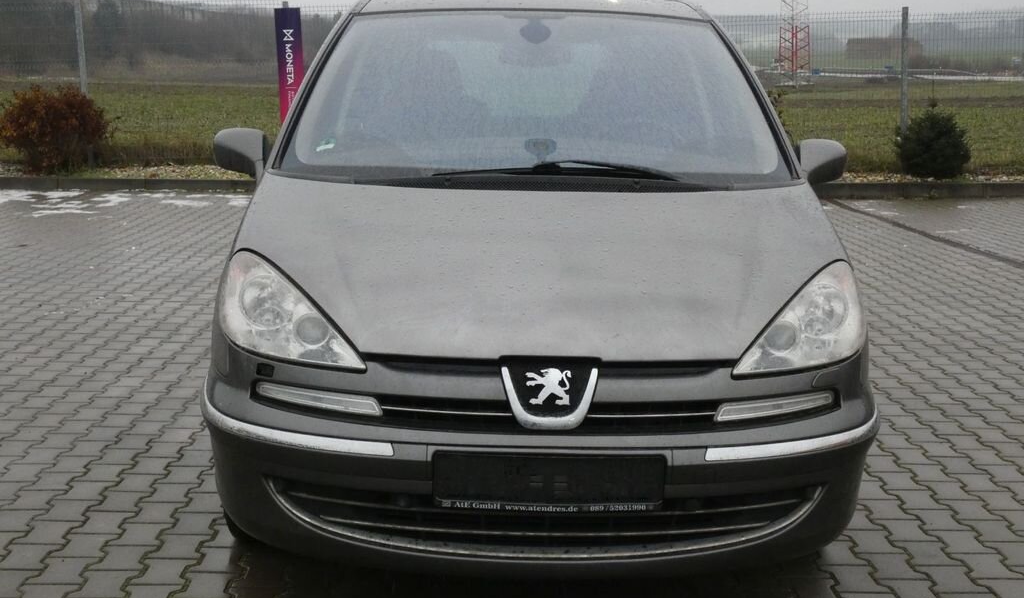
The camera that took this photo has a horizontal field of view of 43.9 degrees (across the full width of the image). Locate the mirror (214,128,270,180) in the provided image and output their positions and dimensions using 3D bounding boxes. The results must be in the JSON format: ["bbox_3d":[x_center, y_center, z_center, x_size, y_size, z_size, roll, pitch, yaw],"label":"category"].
[{"bbox_3d":[-0.931,-0.505,4.407,0.200,0.170,0.150,1,10,-1],"label":"mirror"}]

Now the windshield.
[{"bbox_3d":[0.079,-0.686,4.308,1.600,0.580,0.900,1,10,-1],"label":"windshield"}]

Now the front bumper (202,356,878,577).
[{"bbox_3d":[0.081,0.365,3.207,1.800,0.540,0.600,1,10,-1],"label":"front bumper"}]

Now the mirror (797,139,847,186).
[{"bbox_3d":[1.078,-0.478,4.442,0.200,0.170,0.150,1,10,-1],"label":"mirror"}]

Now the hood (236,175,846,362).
[{"bbox_3d":[0.085,-0.121,3.455,1.700,0.330,1.100,1,10,-1],"label":"hood"}]

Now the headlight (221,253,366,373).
[{"bbox_3d":[-0.549,0.007,3.265,0.450,0.210,0.580,1,10,-1],"label":"headlight"}]

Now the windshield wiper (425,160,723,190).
[{"bbox_3d":[0.208,-0.389,3.967,0.900,0.110,0.160,1,10,-1],"label":"windshield wiper"}]

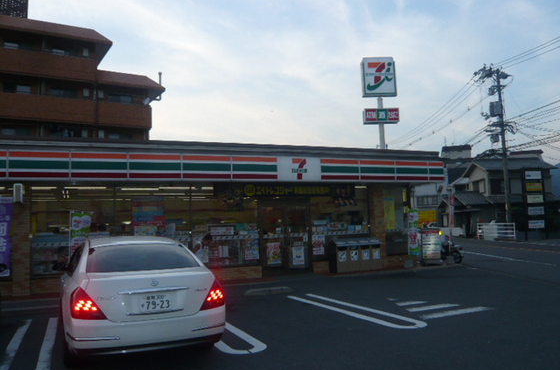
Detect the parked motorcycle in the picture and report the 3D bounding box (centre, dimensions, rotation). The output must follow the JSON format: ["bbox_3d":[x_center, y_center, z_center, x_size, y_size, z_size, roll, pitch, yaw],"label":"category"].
[{"bbox_3d":[5.860,2.185,15.800,0.680,1.050,1.850,-1,-5,-10],"label":"parked motorcycle"}]

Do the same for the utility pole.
[{"bbox_3d":[16.305,-2.540,33.745,2.600,12.900,1.300,-2,-5,0],"label":"utility pole"}]

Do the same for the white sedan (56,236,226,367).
[{"bbox_3d":[-2.303,1.512,6.965,1.780,1.470,4.750,0,-5,-25],"label":"white sedan"}]

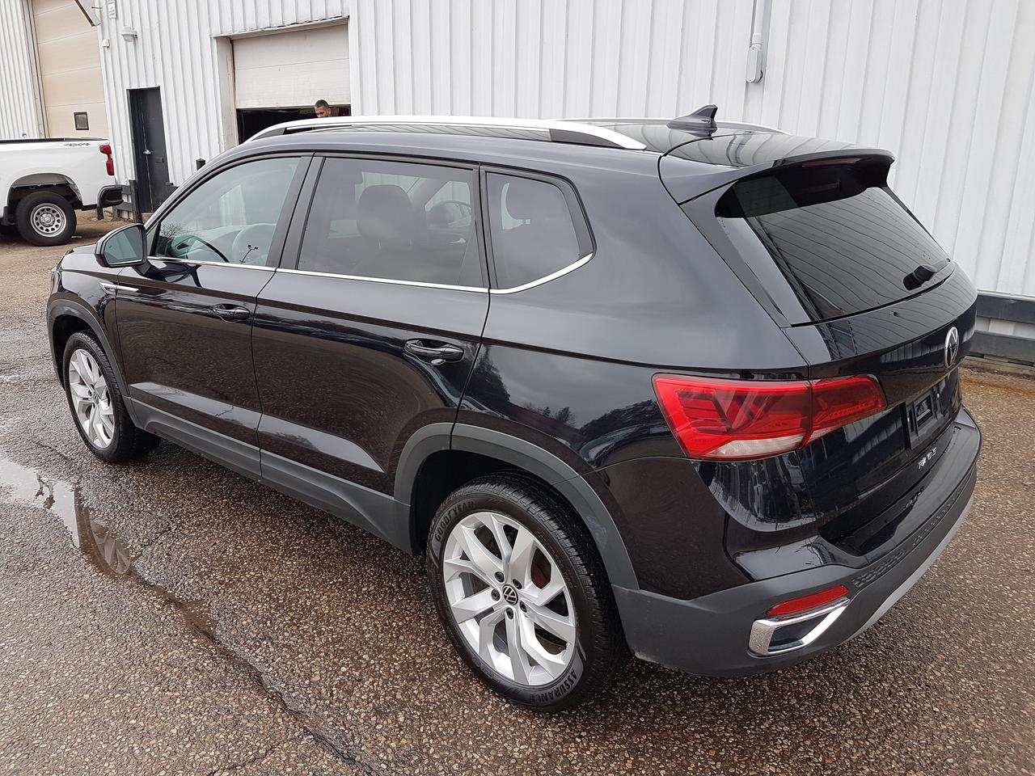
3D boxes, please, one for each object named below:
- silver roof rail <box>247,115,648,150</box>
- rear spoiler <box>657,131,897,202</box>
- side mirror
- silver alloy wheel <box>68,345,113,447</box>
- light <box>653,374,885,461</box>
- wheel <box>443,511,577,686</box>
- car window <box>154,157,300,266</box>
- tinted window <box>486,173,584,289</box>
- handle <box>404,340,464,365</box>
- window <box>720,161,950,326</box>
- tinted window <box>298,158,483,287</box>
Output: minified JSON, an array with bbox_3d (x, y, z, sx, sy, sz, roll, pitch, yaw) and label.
[{"bbox_3d":[-0.362,-0.804,2.446,1.780,0.095,0.070,14,21,38],"label":"silver roof rail"},{"bbox_3d":[0.746,-0.655,2.271,0.390,0.165,1.220,15,22,38],"label":"rear spoiler"},{"bbox_3d":[-1.531,-0.549,2.997,0.130,0.160,0.190,15,22,38],"label":"side mirror"},{"bbox_3d":[-2.018,0.037,3.837,0.484,0.484,0.160,14,21,38],"label":"silver alloy wheel"},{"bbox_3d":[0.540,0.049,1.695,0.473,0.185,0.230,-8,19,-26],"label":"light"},{"bbox_3d":[0.018,0.559,2.174,0.484,0.484,0.160,14,21,38],"label":"wheel"},{"bbox_3d":[-1.150,-0.683,2.974,0.890,0.430,0.050,14,0,38],"label":"car window"},{"bbox_3d":[0.015,-0.401,2.018,0.380,0.315,0.060,13,-3,34],"label":"tinted window"},{"bbox_3d":[-0.223,-0.095,2.090,0.213,0.053,0.052,14,14,37],"label":"handle"},{"bbox_3d":[0.948,-0.433,2.164,1.290,0.430,0.080,-18,-16,-47],"label":"window"},{"bbox_3d":[-0.364,-0.500,2.313,0.880,0.360,0.070,14,-2,37],"label":"tinted window"}]

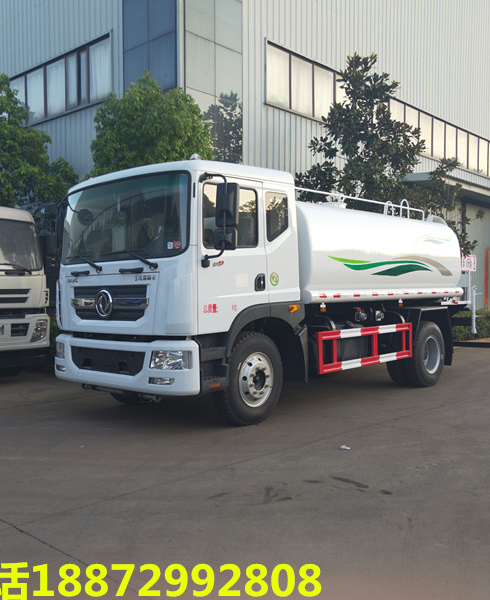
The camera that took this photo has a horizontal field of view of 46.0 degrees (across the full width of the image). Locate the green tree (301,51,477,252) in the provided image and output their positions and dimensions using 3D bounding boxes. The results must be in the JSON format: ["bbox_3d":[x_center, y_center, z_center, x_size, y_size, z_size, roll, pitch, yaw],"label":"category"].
[{"bbox_3d":[3.600,-2.450,14.600,4.300,7.400,4.100,0,1,14],"label":"green tree"}]

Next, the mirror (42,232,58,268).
[{"bbox_3d":[-3.540,-0.895,10.450,0.140,0.620,0.230,1,1,42],"label":"mirror"}]

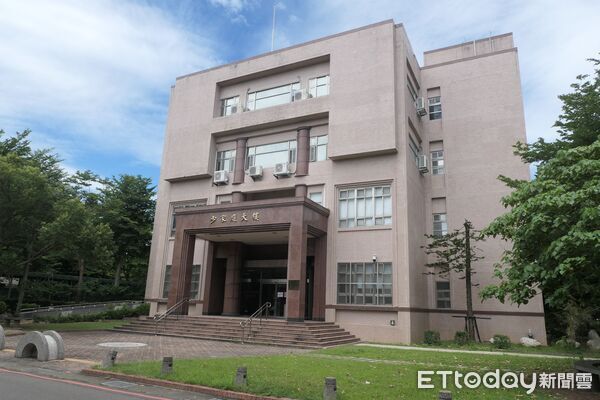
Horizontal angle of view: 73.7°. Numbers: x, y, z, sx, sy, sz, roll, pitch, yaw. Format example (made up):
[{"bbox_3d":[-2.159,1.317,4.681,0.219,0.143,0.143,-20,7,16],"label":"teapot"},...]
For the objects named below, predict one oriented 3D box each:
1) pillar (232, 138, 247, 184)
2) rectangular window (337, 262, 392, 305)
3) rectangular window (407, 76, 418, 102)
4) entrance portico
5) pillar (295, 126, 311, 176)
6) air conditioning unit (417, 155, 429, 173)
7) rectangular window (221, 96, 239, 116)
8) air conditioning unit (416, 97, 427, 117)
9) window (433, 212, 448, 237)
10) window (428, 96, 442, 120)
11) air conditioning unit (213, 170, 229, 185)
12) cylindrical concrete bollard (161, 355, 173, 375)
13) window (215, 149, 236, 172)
[{"bbox_3d":[-3.846,-2.408,25.345,0.680,2.900,0.500,-5,-16,26],"label":"pillar"},{"bbox_3d":[3.317,4.302,20.644,2.926,2.113,0.150,-5,-16,26],"label":"rectangular window"},{"bbox_3d":[7.172,-6.689,25.537,0.128,1.624,3.538,-5,-16,26],"label":"rectangular window"},{"bbox_3d":[-2.886,3.388,21.724,8.269,5.735,3.128,-5,-16,26],"label":"entrance portico"},{"bbox_3d":[0.195,-2.960,24.698,0.847,3.074,0.812,2,-14,1],"label":"pillar"},{"bbox_3d":[7.648,-2.256,24.765,0.325,0.742,0.870,-5,-16,26],"label":"air conditioning unit"},{"bbox_3d":[-4.795,-6.295,27.245,1.520,1.380,0.130,-5,-16,26],"label":"rectangular window"},{"bbox_3d":[7.502,-5.866,24.699,0.330,0.640,0.820,-5,-16,26],"label":"air conditioning unit"},{"bbox_3d":[8.416,1.529,23.979,0.830,1.480,0.130,-5,-16,26],"label":"window"},{"bbox_3d":[9.233,-6.224,27.264,0.812,1.647,0.139,-5,-16,26],"label":"window"},{"bbox_3d":[-5.016,-1.470,25.559,0.800,0.660,0.330,-5,-16,26],"label":"air conditioning unit"},{"bbox_3d":[-2.951,3.670,8.916,0.230,0.370,0.230,7,-15,-16],"label":"cylindrical concrete bollard"},{"bbox_3d":[-4.999,-2.542,26.890,1.577,1.604,0.150,-5,-16,26],"label":"window"}]

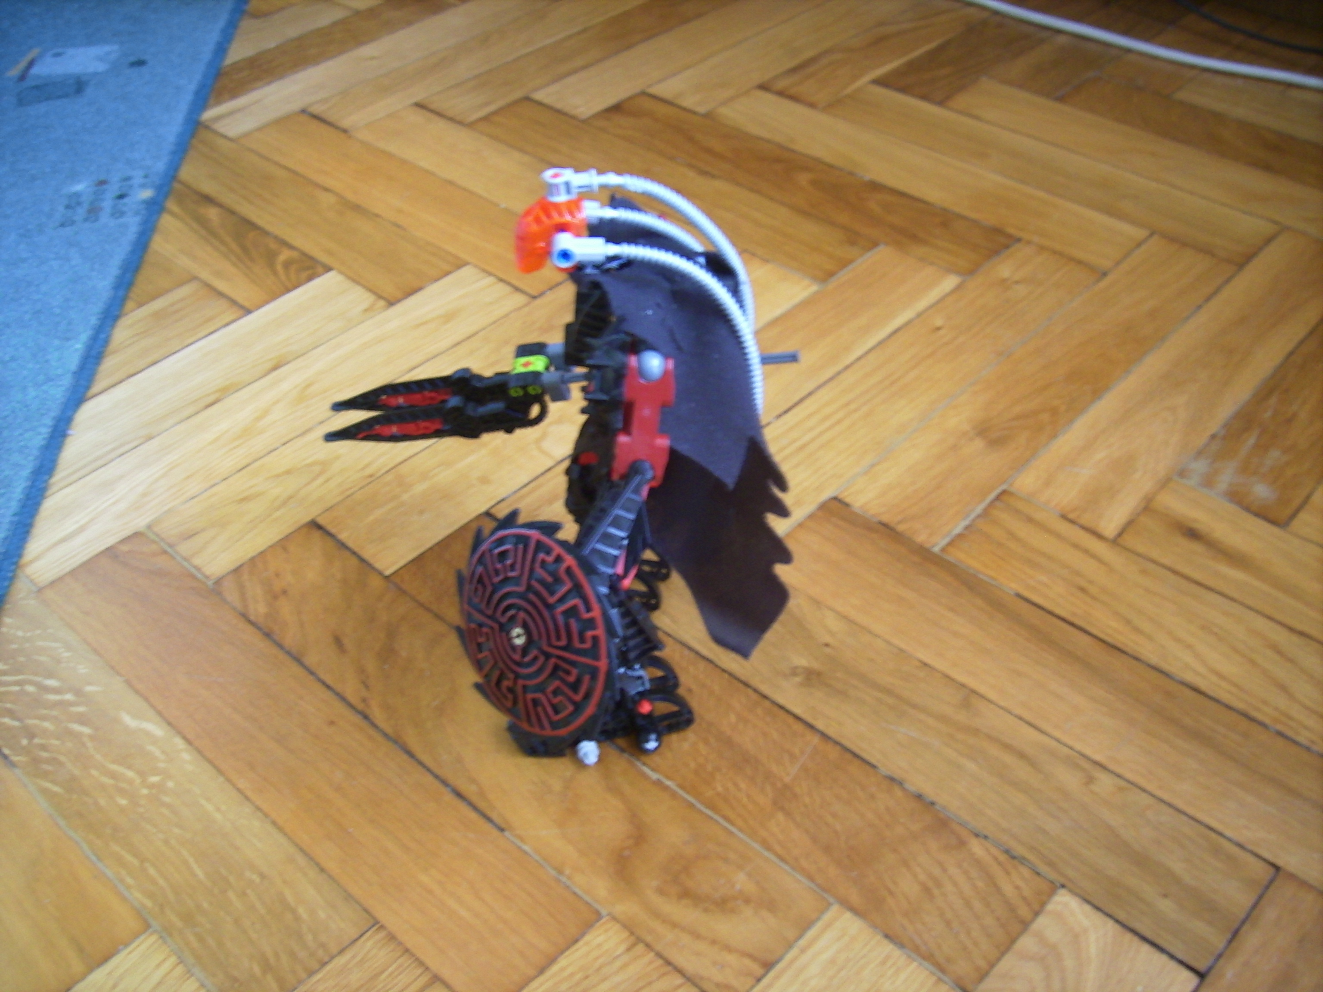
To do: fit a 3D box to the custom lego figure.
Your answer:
[{"bbox_3d":[-0.033,-0.007,0.457,0.181,0.235,0.127,-8,44,-5],"label":"custom lego figure"}]

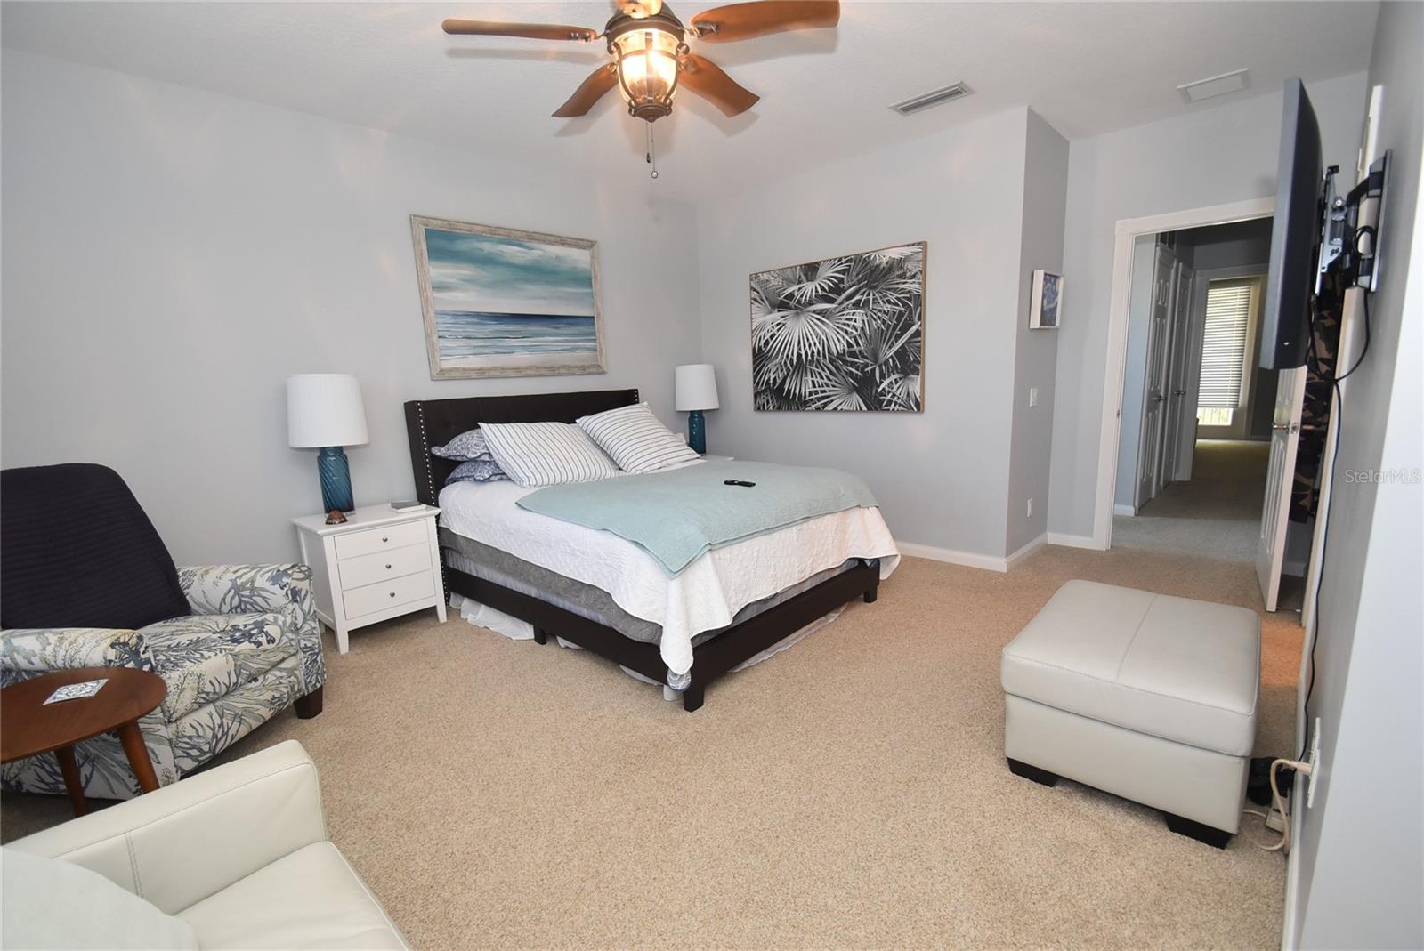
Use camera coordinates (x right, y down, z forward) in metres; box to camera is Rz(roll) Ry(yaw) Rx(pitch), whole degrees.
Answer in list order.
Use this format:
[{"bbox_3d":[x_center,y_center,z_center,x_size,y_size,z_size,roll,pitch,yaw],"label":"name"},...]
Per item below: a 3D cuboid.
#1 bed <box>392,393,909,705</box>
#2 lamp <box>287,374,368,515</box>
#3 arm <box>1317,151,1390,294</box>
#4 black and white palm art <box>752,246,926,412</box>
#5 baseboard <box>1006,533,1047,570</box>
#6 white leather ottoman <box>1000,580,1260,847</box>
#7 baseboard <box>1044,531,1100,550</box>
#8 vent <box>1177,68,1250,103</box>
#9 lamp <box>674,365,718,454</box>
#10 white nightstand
[{"bbox_3d":[-0.432,0.132,3.466,2.204,1.226,1.615,6,14,41],"label":"bed"},{"bbox_3d":[-2.013,-0.142,3.152,0.362,0.744,0.362,8,14,44],"label":"lamp"},{"bbox_3d":[1.780,-0.670,1.657,0.107,0.335,0.402,8,14,44],"label":"arm"},{"bbox_3d":[0.852,-1.000,4.318,1.434,1.068,0.048,8,14,44],"label":"black and white palm art"},{"bbox_3d":[2.115,0.504,3.966,0.015,0.091,0.784,8,14,44],"label":"baseboard"},{"bbox_3d":[1.419,0.720,2.007,0.576,0.426,0.791,7,14,42],"label":"white leather ottoman"},{"bbox_3d":[2.518,0.453,4.147,0.288,0.088,0.015,8,14,44],"label":"baseboard"},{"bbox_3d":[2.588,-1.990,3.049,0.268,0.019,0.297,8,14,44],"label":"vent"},{"bbox_3d":[-0.130,-0.557,4.978,0.359,0.744,0.359,-2,10,0],"label":"lamp"},{"bbox_3d":[-1.858,0.525,3.306,0.476,0.636,0.599,8,14,44],"label":"white nightstand"}]

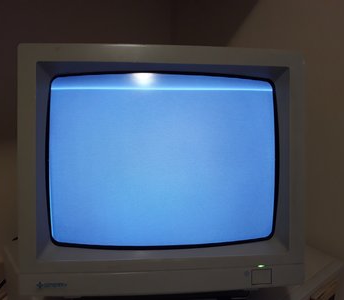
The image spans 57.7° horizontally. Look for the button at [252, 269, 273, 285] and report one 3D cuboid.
[{"bbox_3d":[0.110,0.155,0.384,0.026,0.019,0.007,0,0,-5],"label":"button"}]

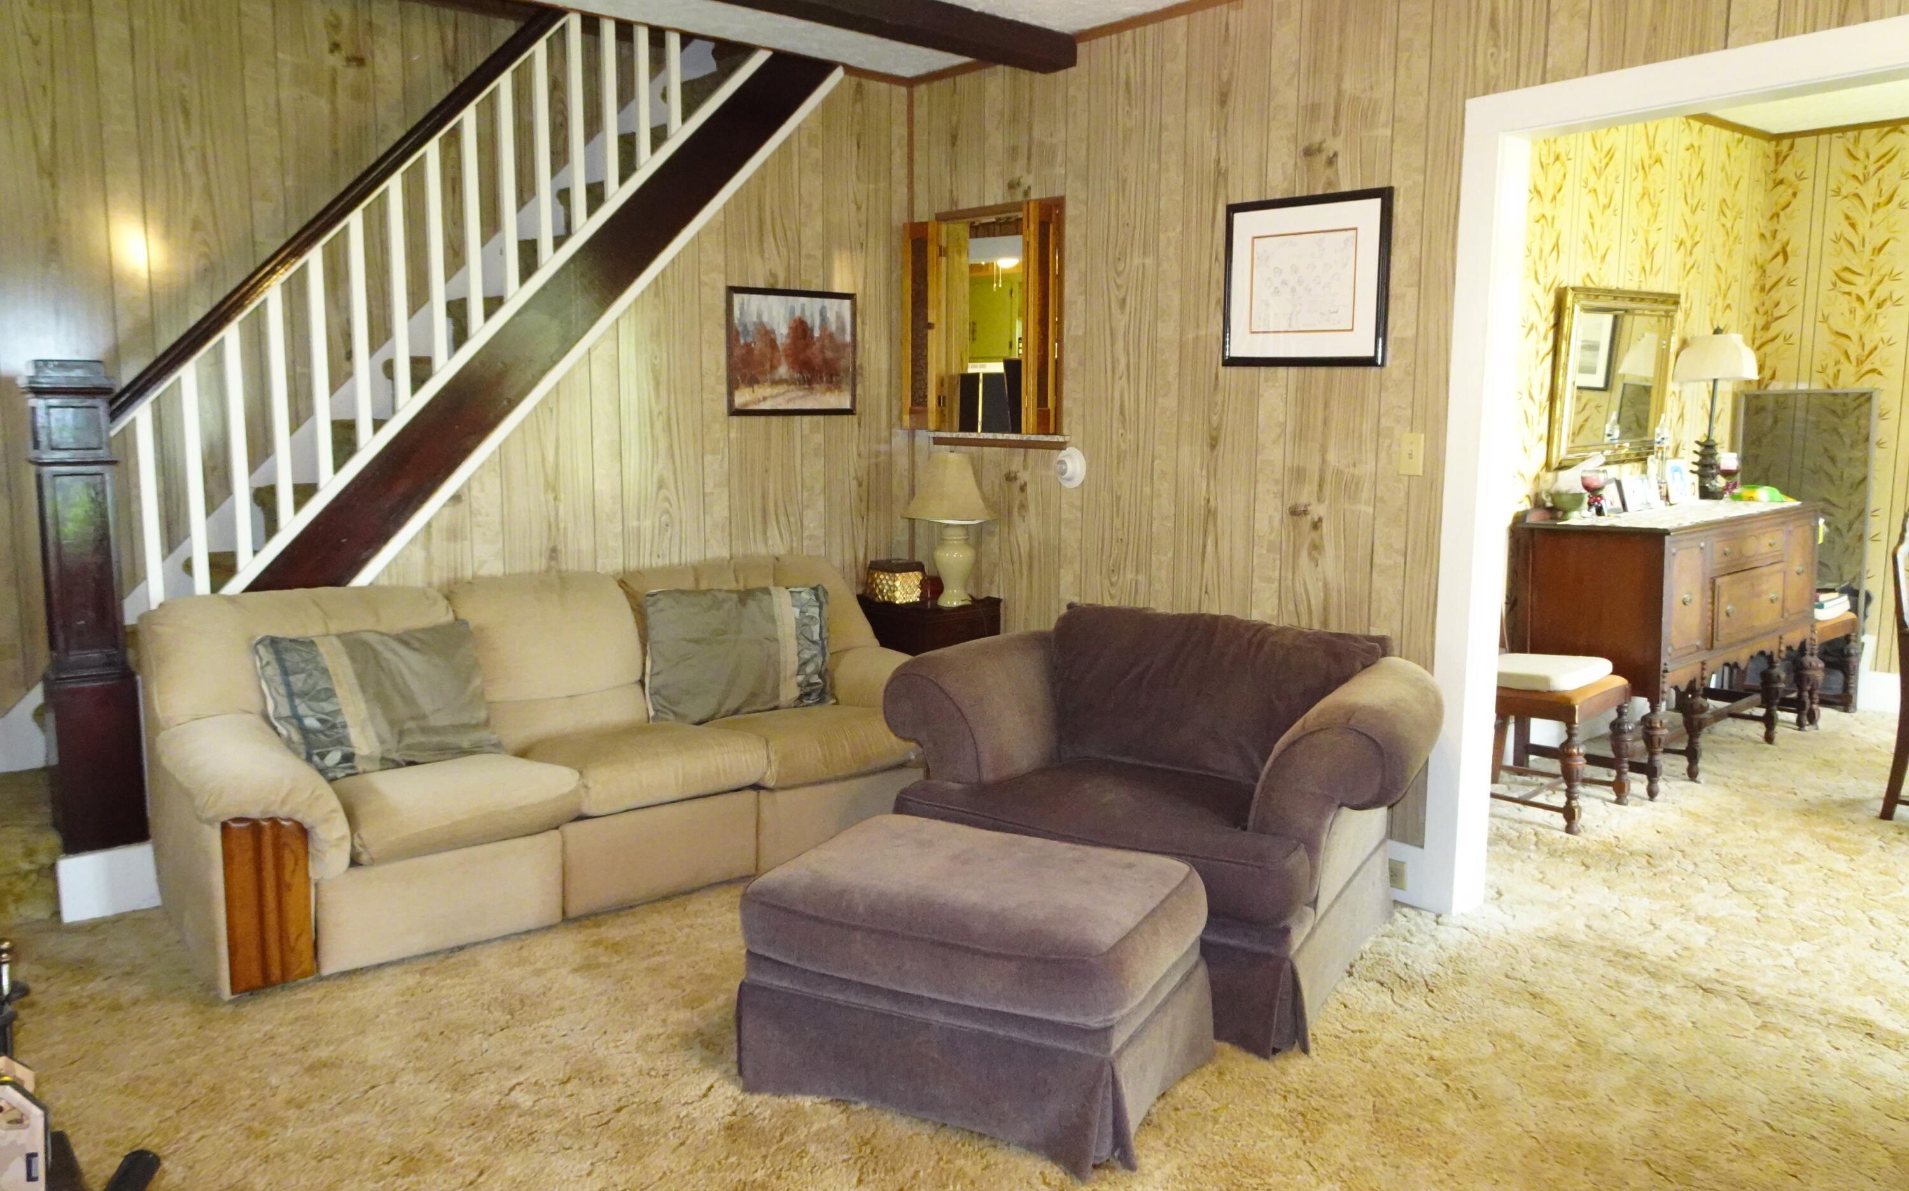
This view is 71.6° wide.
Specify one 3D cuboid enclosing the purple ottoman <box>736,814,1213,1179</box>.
[{"bbox_3d":[0.048,0.745,2.678,0.770,0.432,0.540,4,9,25],"label":"purple ottoman"}]

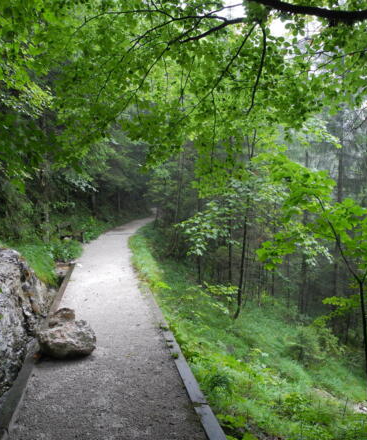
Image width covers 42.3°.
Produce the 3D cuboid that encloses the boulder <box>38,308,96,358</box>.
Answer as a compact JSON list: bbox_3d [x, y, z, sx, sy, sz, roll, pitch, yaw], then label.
[{"bbox_3d":[-1.135,1.070,4.650,0.560,0.370,0.520,-1,4,-12],"label":"boulder"}]

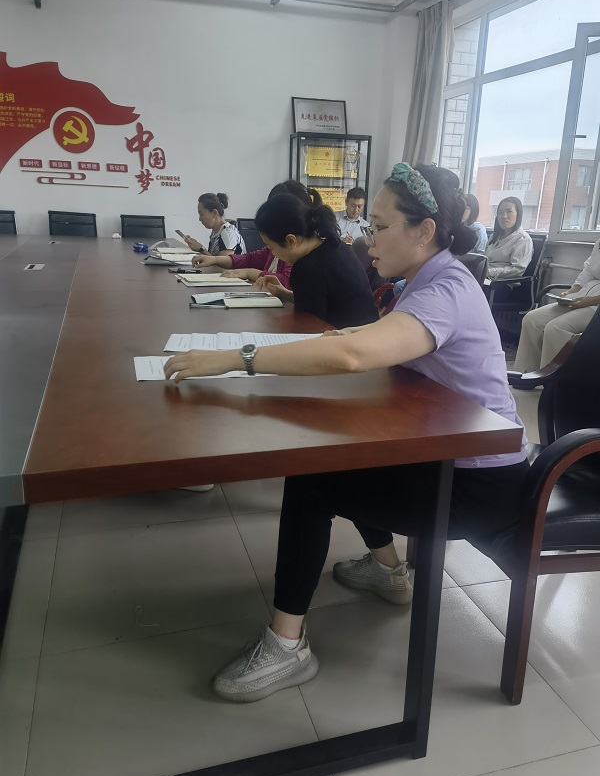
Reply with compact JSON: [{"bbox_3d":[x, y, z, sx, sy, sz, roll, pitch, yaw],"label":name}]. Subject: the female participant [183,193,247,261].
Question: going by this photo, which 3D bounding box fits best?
[{"bbox_3d":[-0.574,-0.724,4.192,0.630,1.125,0.500,-4,18,-16],"label":"female participant"}]

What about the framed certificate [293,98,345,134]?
[{"bbox_3d":[0.221,-2.833,6.530,0.590,0.400,0.025,-4,-3,-17],"label":"framed certificate"}]

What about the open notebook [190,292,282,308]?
[{"bbox_3d":[-0.246,-0.336,2.370,0.330,0.022,0.260,-4,19,-17],"label":"open notebook"}]

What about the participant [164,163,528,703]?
[{"bbox_3d":[0.133,0.072,1.584,0.940,1.205,0.590,-2,18,-12],"label":"participant"}]

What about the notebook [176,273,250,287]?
[{"bbox_3d":[-0.395,-0.501,2.851,0.290,0.025,0.340,-4,18,-16],"label":"notebook"}]

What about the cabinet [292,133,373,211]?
[{"bbox_3d":[0.301,-1.861,6.873,0.800,1.700,0.330,-4,19,-17],"label":"cabinet"}]

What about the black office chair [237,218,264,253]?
[{"bbox_3d":[-0.370,-1.181,6.031,0.550,0.880,0.580,-2,18,-13],"label":"black office chair"}]

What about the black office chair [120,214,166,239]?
[{"bbox_3d":[-1.438,-1.114,5.714,0.550,0.880,0.580,-1,18,-9],"label":"black office chair"}]

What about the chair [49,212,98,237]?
[{"bbox_3d":[-2.039,-1.077,5.536,0.550,0.880,0.580,0,18,-7],"label":"chair"}]

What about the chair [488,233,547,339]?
[{"bbox_3d":[1.265,-0.611,4.335,0.600,0.930,0.560,-5,18,-20],"label":"chair"}]

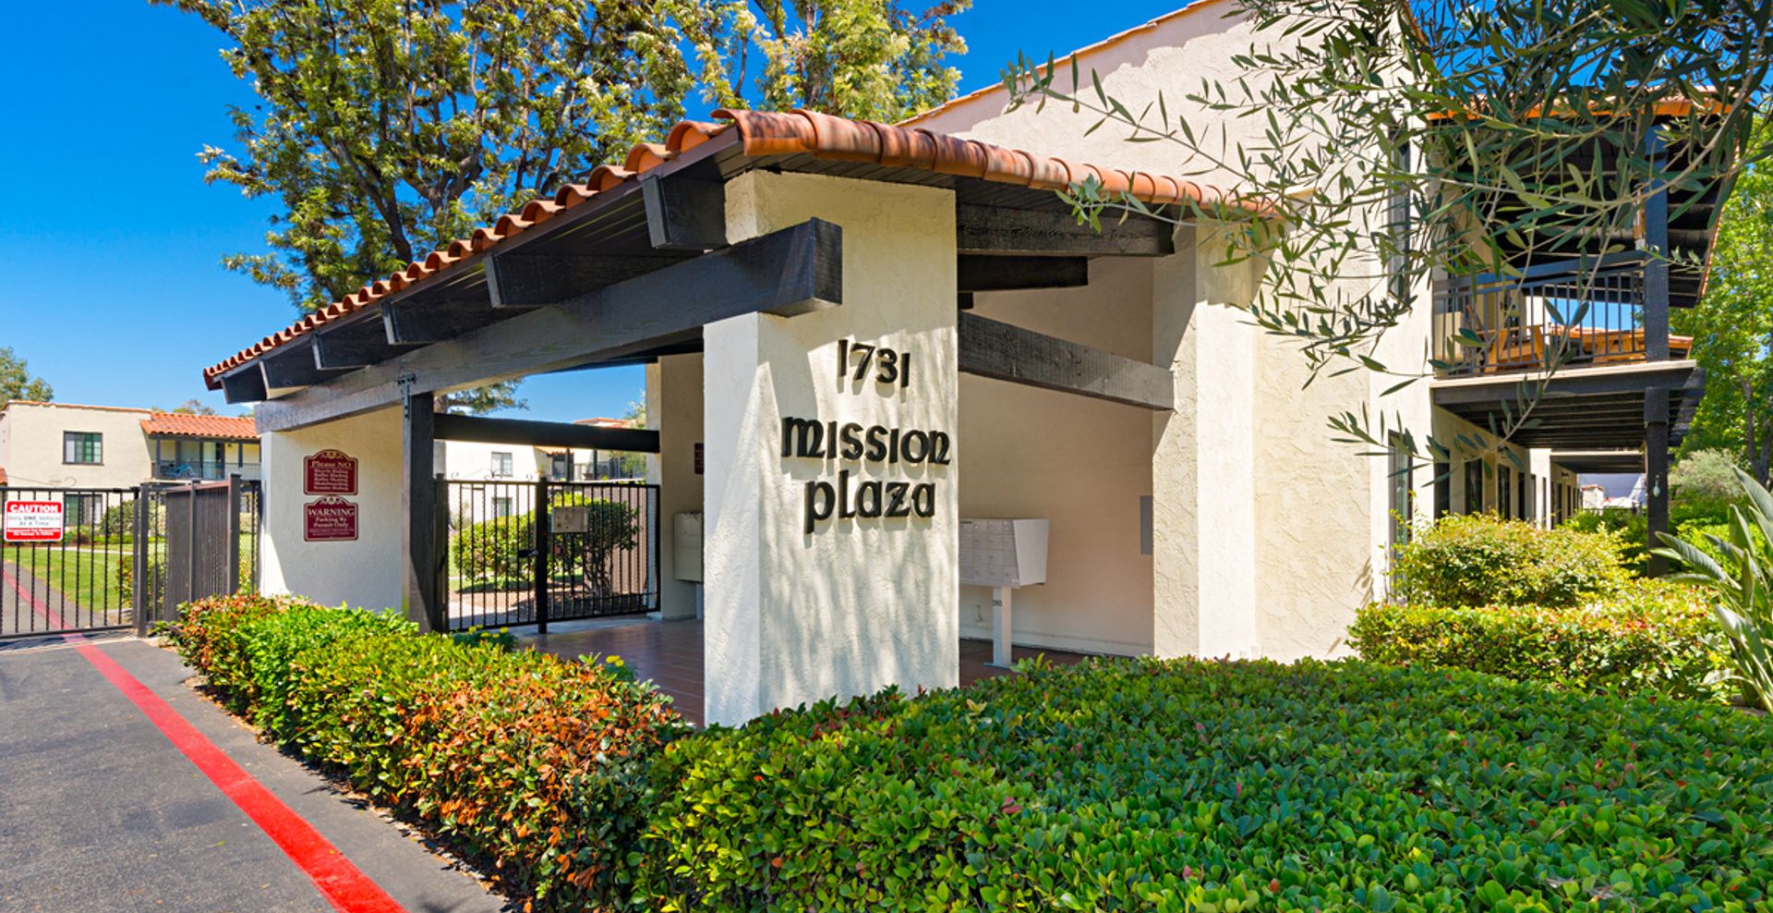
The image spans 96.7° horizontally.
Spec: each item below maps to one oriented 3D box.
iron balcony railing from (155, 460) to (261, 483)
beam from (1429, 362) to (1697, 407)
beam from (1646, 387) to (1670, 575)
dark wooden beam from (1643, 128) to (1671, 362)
[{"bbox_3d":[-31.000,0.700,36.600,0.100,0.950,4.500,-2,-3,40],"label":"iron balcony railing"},{"bbox_3d":[5.890,-0.630,6.970,1.760,0.220,0.110,-2,-3,41],"label":"beam"},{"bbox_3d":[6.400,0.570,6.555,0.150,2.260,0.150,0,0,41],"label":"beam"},{"bbox_3d":[6.400,-1.750,6.555,0.150,1.930,0.150,0,0,41],"label":"dark wooden beam"}]

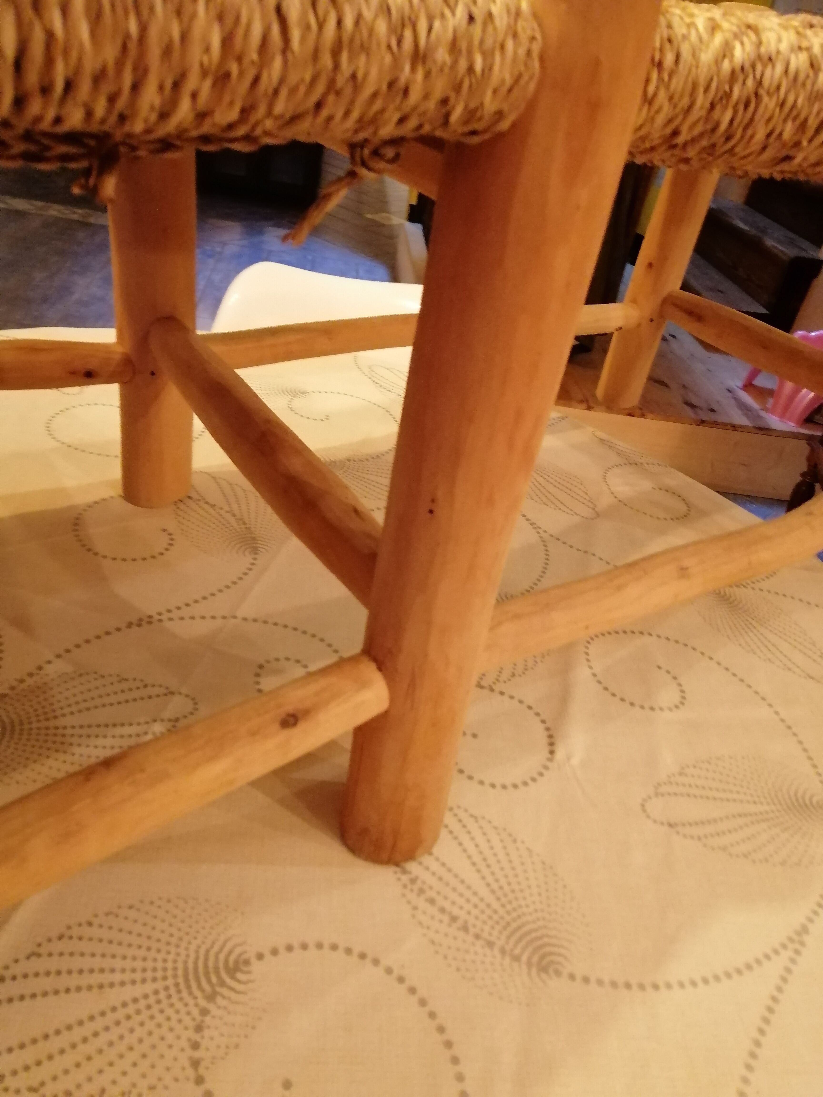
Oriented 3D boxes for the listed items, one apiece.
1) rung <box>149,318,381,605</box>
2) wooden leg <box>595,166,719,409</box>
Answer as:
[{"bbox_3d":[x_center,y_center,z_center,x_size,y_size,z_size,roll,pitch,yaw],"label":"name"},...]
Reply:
[{"bbox_3d":[-0.100,-0.064,0.550,0.040,0.040,0.360,-15,42,-32],"label":"rung"},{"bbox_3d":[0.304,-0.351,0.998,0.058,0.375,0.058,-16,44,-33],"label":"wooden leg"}]

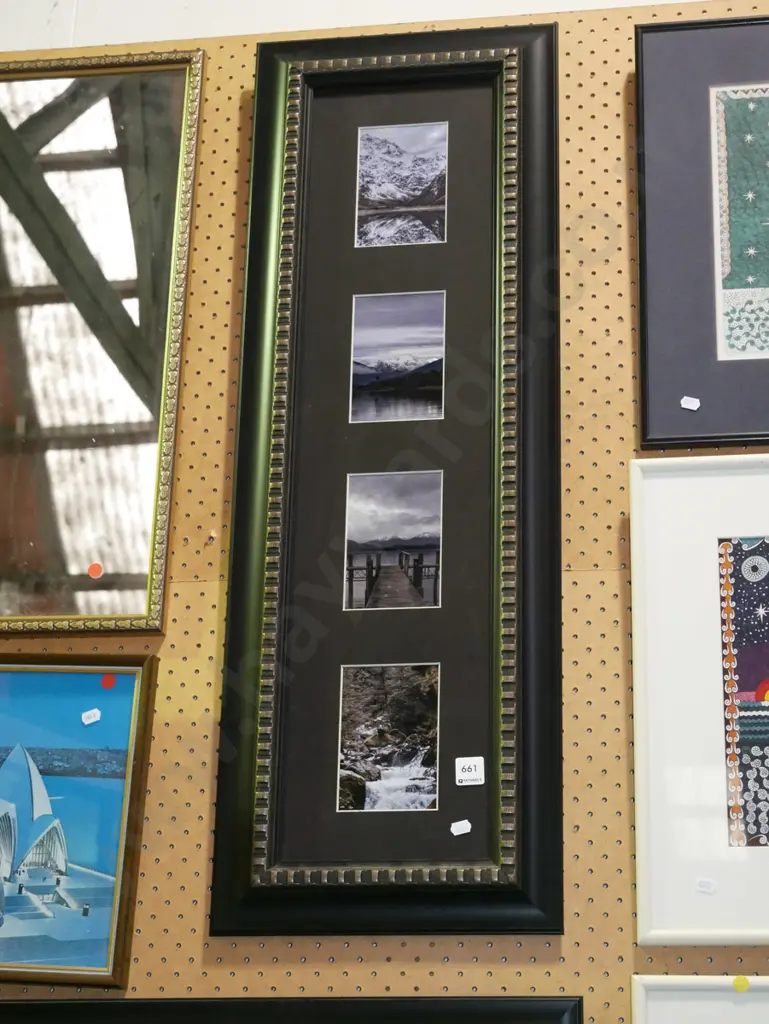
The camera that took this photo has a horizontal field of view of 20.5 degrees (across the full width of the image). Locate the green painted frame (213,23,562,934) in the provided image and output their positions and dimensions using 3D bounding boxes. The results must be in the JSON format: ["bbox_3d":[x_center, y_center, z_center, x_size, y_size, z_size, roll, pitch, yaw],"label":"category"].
[{"bbox_3d":[0.011,-0.062,2.013,0.310,0.916,0.030,-2,-22,9],"label":"green painted frame"}]

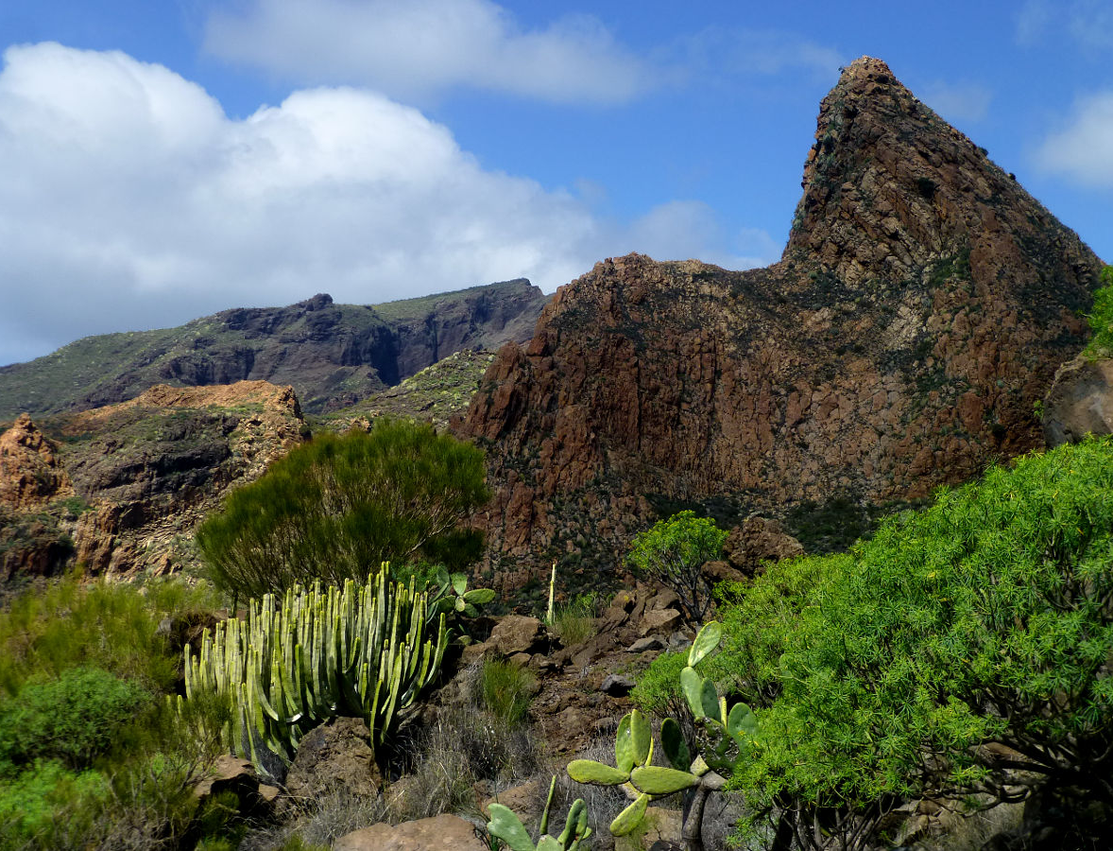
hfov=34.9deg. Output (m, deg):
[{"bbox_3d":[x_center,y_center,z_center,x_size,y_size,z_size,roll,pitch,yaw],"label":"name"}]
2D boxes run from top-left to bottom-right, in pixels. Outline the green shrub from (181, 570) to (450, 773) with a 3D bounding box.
[{"bbox_3d":[-1.706,1.719,12.400,1.830,1.400,1.550,0,-2,0],"label":"green shrub"}]

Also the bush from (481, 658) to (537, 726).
[{"bbox_3d":[-0.349,1.917,12.700,0.390,0.480,0.370,0,-2,0],"label":"bush"}]

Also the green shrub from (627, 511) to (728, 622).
[{"bbox_3d":[1.167,1.358,17.000,0.960,1.050,0.900,0,-2,0],"label":"green shrub"}]

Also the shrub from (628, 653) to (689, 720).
[{"bbox_3d":[0.703,1.726,11.600,0.480,0.500,0.450,0,-2,0],"label":"shrub"}]

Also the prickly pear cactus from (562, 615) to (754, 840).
[{"bbox_3d":[0.488,1.421,8.200,0.880,1.000,0.750,0,-2,0],"label":"prickly pear cactus"}]

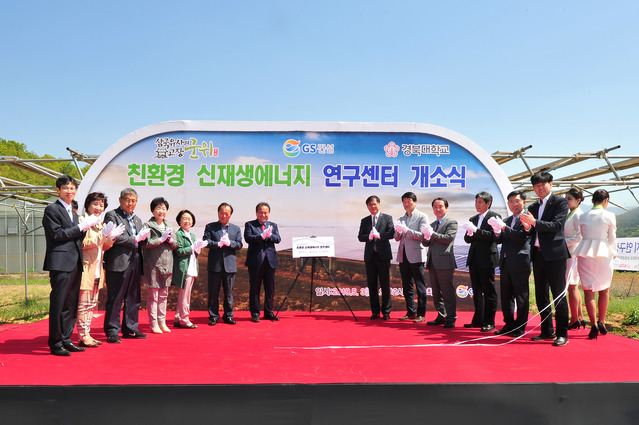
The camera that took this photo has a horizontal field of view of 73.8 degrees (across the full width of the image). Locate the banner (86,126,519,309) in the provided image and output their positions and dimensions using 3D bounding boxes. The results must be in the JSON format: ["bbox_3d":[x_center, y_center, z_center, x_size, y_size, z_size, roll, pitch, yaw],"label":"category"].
[{"bbox_3d":[-0.338,0.043,6.688,6.720,2.970,0.200,0,-3,-1],"label":"banner"}]

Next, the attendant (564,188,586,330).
[{"bbox_3d":[3.132,0.578,5.280,0.340,1.720,0.450,1,-4,-9],"label":"attendant"}]

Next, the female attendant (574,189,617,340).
[{"bbox_3d":[3.154,0.564,4.882,0.470,1.700,0.330,-3,-5,44],"label":"female attendant"}]

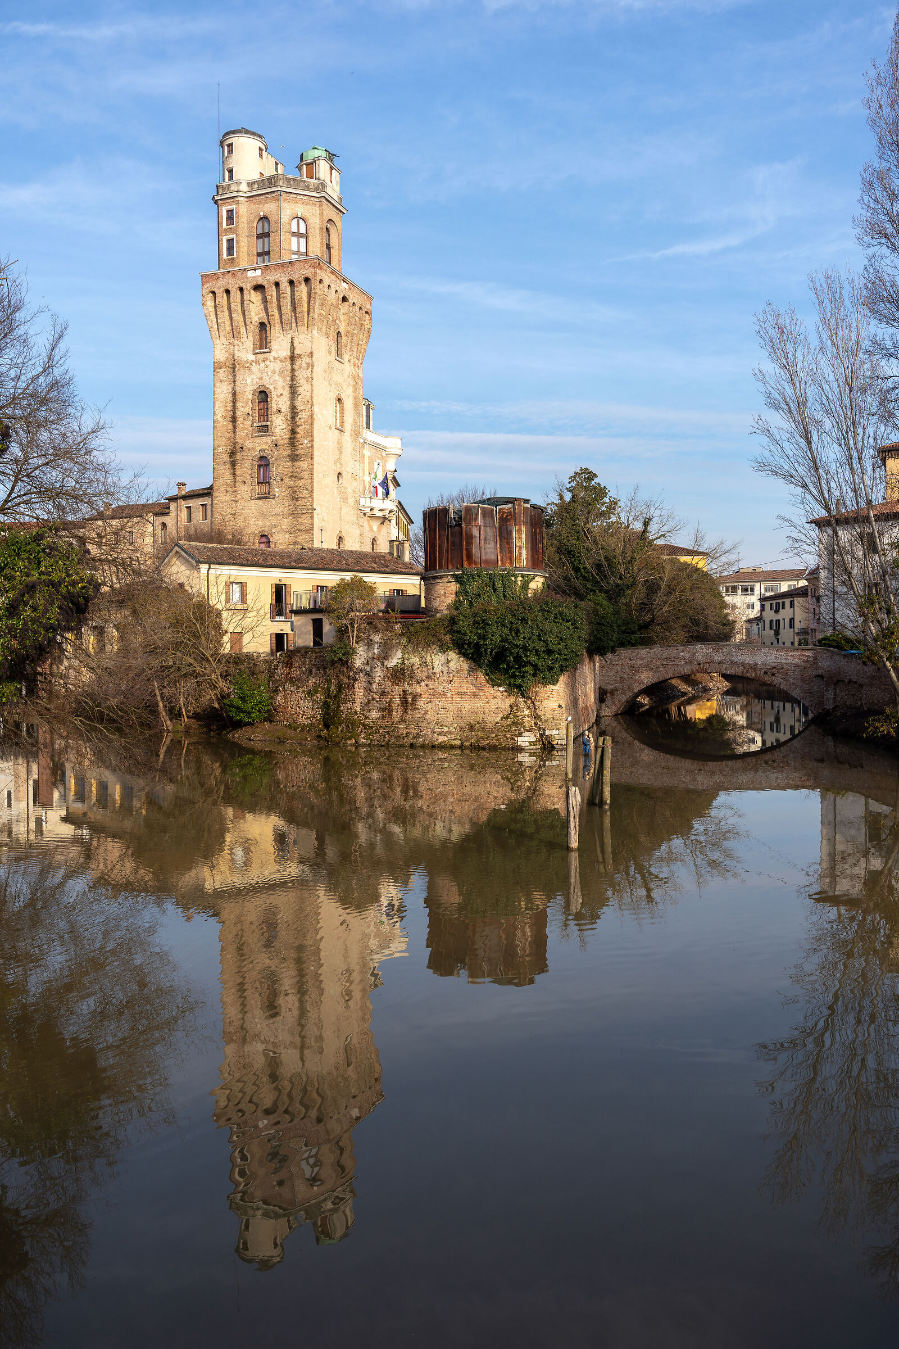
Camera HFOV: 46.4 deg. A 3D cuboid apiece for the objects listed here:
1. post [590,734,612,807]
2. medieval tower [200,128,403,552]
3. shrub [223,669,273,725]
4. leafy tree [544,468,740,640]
[{"bbox_3d":[3.993,2.556,27.500,0.500,1.900,0.380,-1,1,0],"label":"post"},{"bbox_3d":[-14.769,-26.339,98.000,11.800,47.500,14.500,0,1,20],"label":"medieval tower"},{"bbox_3d":[-9.979,1.123,52.000,2.400,2.800,2.200,-1,1,0],"label":"shrub"},{"bbox_3d":[13.330,-7.466,72.500,12.500,13.000,10.000,-1,1,0],"label":"leafy tree"}]

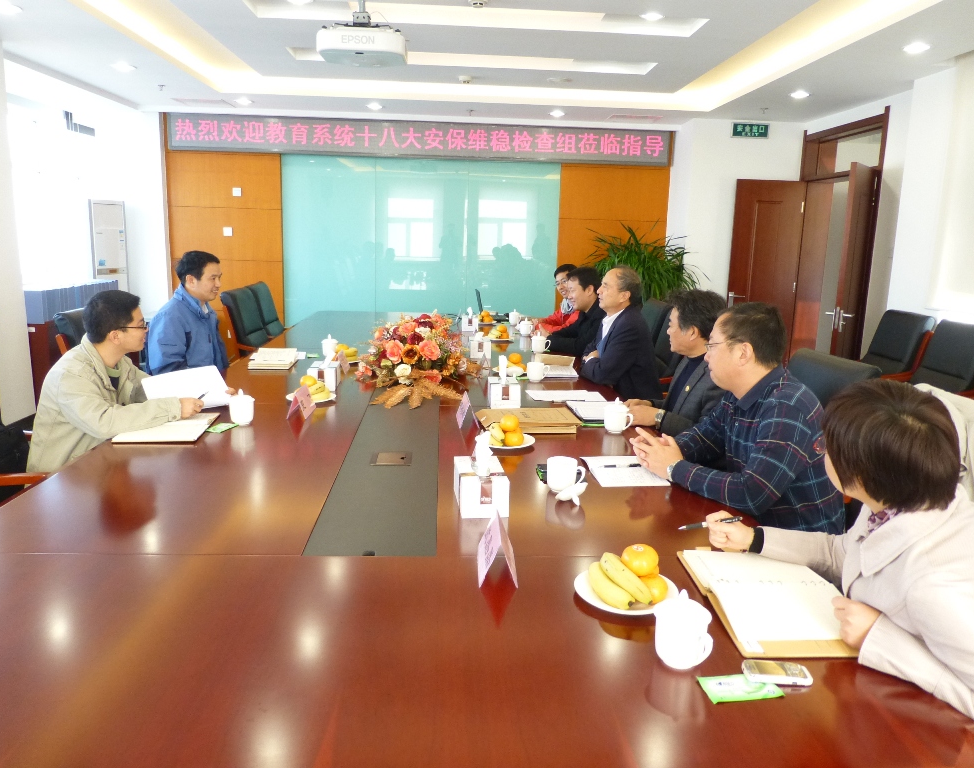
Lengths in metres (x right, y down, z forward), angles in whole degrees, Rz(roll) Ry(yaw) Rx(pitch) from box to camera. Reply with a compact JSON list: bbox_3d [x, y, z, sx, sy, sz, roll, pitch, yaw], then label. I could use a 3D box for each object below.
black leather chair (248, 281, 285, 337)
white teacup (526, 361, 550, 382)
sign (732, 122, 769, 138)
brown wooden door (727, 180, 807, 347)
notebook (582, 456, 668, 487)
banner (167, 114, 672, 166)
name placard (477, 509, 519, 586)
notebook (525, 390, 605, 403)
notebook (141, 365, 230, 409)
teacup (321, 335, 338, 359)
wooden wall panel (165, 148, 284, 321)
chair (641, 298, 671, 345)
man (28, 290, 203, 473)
[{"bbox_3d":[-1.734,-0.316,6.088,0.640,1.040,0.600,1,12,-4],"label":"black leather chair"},{"bbox_3d":[0.267,-0.061,3.681,0.114,0.094,0.086,1,12,-4],"label":"white teacup"},{"bbox_3d":[2.414,-2.317,6.491,0.357,0.125,0.027,1,11,-4],"label":"sign"},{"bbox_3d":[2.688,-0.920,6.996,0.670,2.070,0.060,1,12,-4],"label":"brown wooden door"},{"bbox_3d":[0.445,0.279,2.285,0.218,0.012,0.292,1,12,-4],"label":"notebook"},{"bbox_3d":[-0.619,-2.414,7.063,4.930,0.334,0.100,1,12,-4],"label":"banner"},{"bbox_3d":[0.025,0.353,1.552,0.082,0.097,0.203,1,11,-4],"label":"name placard"},{"bbox_3d":[0.370,0.052,3.400,0.320,0.010,0.220,1,12,-4],"label":"notebook"},{"bbox_3d":[-1.202,0.033,2.828,0.279,0.025,0.213,-14,56,-28],"label":"notebook"},{"bbox_3d":[-0.940,-0.232,4.258,0.096,0.131,0.110,-1,12,-12],"label":"teacup"},{"bbox_3d":[-2.631,-1.186,7.229,1.094,2.249,0.050,1,11,-4],"label":"wooden wall panel"},{"bbox_3d":[0.939,-0.054,5.058,0.650,1.060,0.600,1,11,-4],"label":"chair"},{"bbox_3d":[-1.421,0.273,2.761,0.680,1.240,0.600,1,12,-4],"label":"man"}]

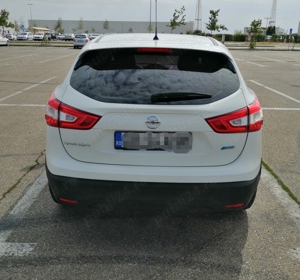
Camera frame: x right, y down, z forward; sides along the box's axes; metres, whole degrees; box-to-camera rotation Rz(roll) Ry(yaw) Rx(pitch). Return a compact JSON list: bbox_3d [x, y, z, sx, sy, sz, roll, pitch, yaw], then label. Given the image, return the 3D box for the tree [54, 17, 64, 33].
[{"bbox_3d":[-22.097,-27.146,76.181,2.500,5.200,2.500,1,19,2],"label":"tree"}]

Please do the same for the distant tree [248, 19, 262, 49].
[{"bbox_3d":[13.199,-13.244,38.850,1.900,3.700,1.900,1,19,2],"label":"distant tree"}]

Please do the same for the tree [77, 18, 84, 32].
[{"bbox_3d":[-17.318,-27.567,77.967,2.000,5.100,2.000,1,19,2],"label":"tree"}]

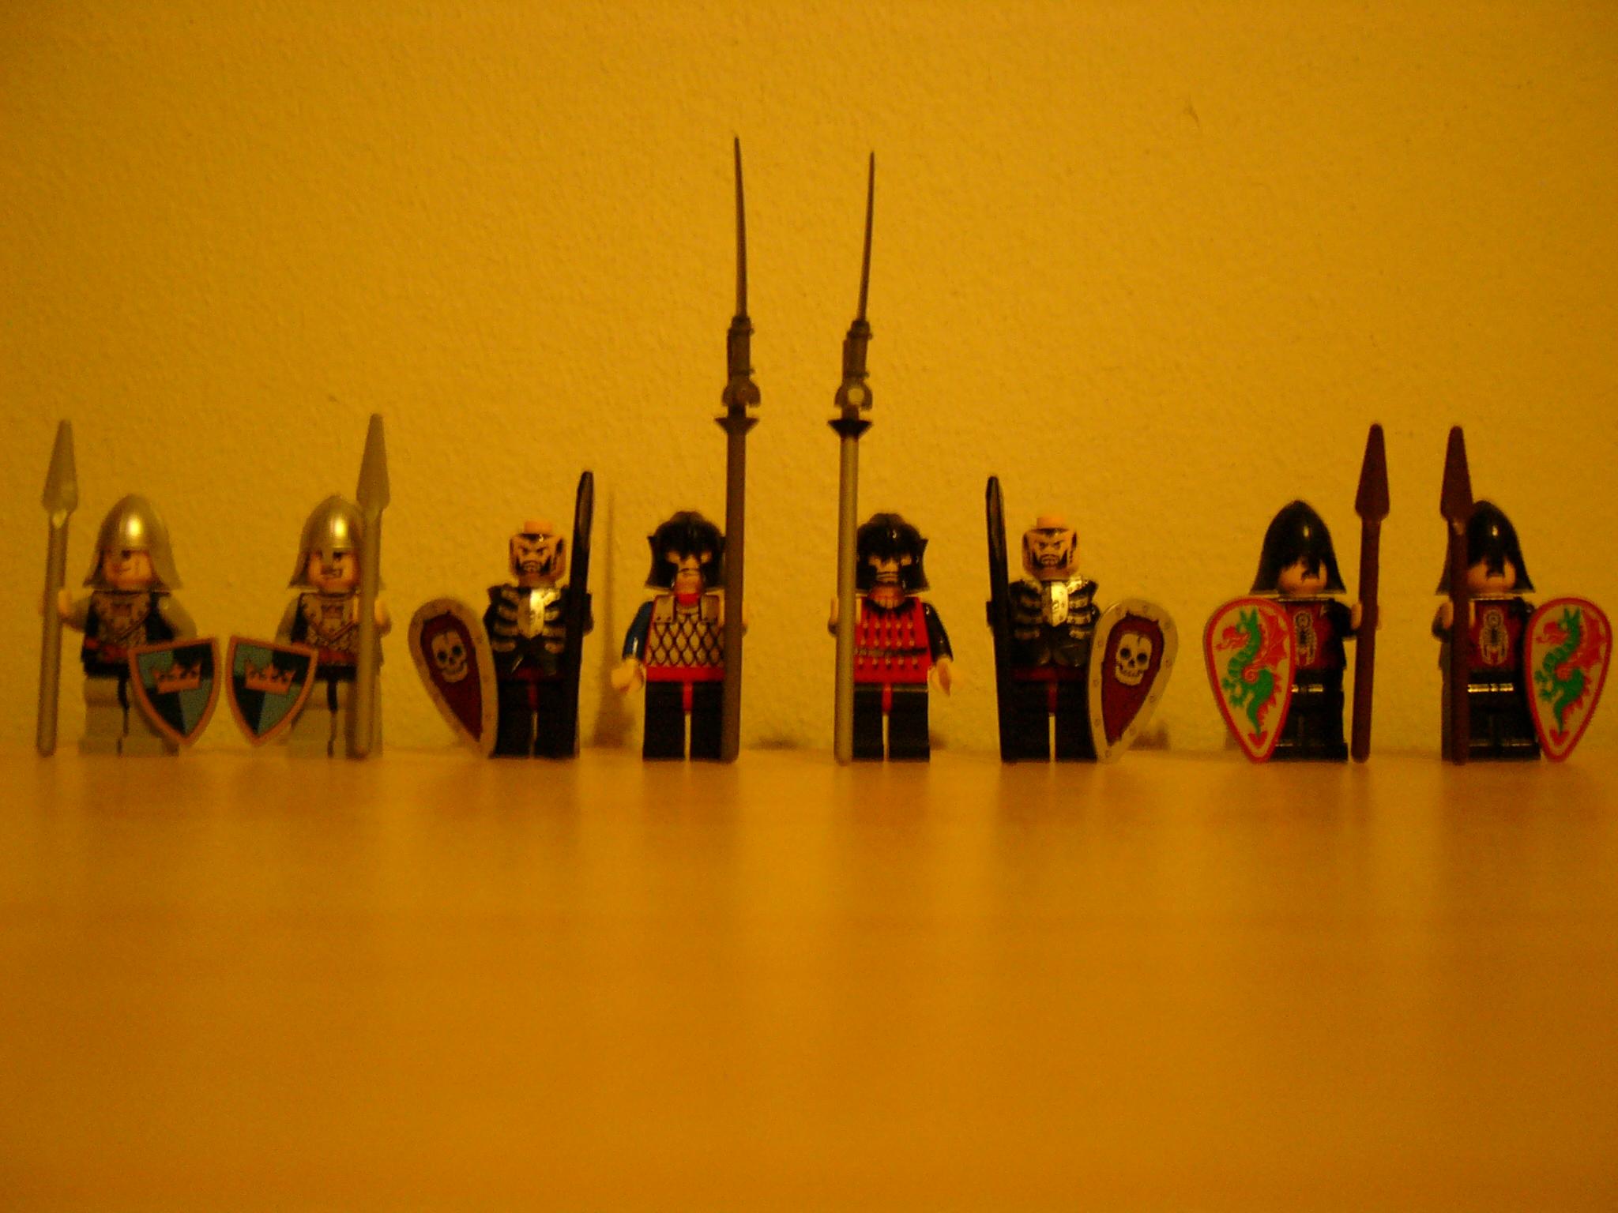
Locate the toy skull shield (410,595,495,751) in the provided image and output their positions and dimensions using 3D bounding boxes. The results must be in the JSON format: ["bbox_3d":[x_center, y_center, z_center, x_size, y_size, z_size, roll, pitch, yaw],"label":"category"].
[{"bbox_3d":[-0.059,0.013,0.277,0.015,0.028,0.006,-16,0,12],"label":"toy skull shield"}]

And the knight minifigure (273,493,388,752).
[{"bbox_3d":[-0.081,0.003,0.280,0.022,0.045,0.018,0,0,0],"label":"knight minifigure"}]

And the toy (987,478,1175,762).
[{"bbox_3d":[0.047,0.003,0.287,0.033,0.050,0.022,0,0,1],"label":"toy"}]

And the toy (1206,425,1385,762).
[{"bbox_3d":[0.081,-0.002,0.279,0.030,0.057,0.024,0,0,0],"label":"toy"}]

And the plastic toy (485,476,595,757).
[{"bbox_3d":[-0.046,0.002,0.279,0.020,0.048,0.019,0,0,0],"label":"plastic toy"}]

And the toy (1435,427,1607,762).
[{"bbox_3d":[0.123,-0.002,0.289,0.030,0.059,0.022,0,0,2],"label":"toy"}]

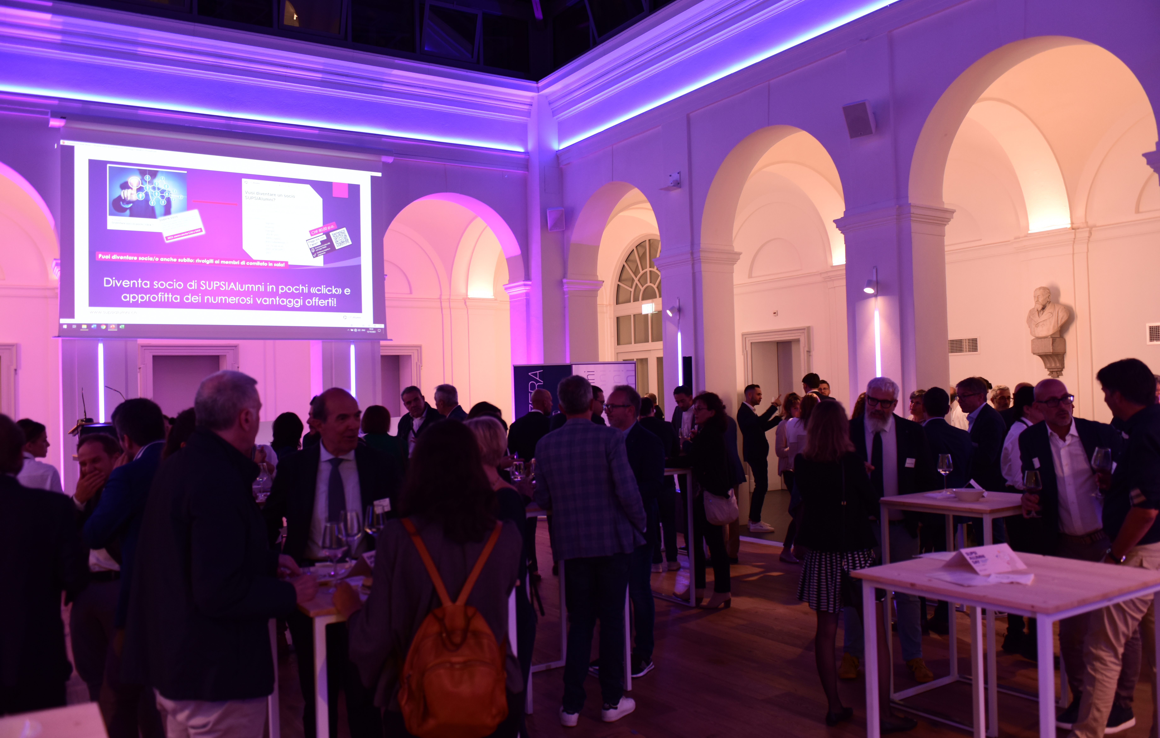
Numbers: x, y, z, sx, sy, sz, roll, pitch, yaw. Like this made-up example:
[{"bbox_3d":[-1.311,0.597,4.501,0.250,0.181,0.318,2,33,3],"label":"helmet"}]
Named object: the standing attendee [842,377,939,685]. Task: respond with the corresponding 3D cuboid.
[{"bbox_3d":[1.840,0.919,5.350,0.570,1.755,0.400,-2,-1,29],"label":"standing attendee"}]

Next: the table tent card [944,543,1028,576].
[{"bbox_3d":[1.370,0.638,3.060,0.216,0.074,0.156,-1,-1,-24],"label":"table tent card"}]

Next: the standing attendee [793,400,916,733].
[{"bbox_3d":[1.379,0.976,4.600,0.540,1.645,0.420,-2,-1,36],"label":"standing attendee"}]

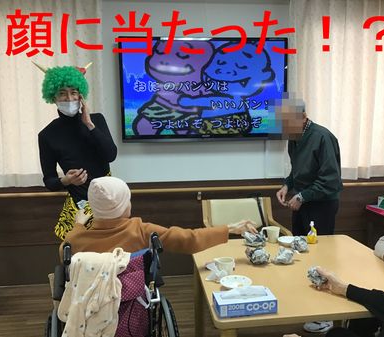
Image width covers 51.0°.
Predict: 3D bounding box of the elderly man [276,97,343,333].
[{"bbox_3d":[0.819,0.317,2.795,0.470,1.600,0.500,-5,8,-28],"label":"elderly man"}]

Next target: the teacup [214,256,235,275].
[{"bbox_3d":[0.167,0.489,2.010,0.098,0.078,0.080,-1,7,0],"label":"teacup"}]

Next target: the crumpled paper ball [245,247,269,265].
[{"bbox_3d":[0.347,0.462,2.133,0.122,0.095,0.110,-1,7,0],"label":"crumpled paper ball"}]

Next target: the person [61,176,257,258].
[{"bbox_3d":[-0.174,0.546,2.375,1.060,1.110,0.800,-3,8,-17],"label":"person"}]

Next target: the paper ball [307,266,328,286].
[{"bbox_3d":[0.572,0.489,1.831,0.100,0.095,0.095,-1,7,0],"label":"paper ball"}]

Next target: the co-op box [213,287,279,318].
[{"bbox_3d":[0.215,0.545,1.641,0.235,0.060,0.116,-2,7,-9],"label":"co-op box"}]

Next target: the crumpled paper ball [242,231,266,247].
[{"bbox_3d":[0.372,0.426,2.426,0.125,0.090,0.110,-1,7,0],"label":"crumpled paper ball"}]

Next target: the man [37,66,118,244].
[{"bbox_3d":[-0.767,0.225,2.771,0.560,1.830,0.420,-2,8,-11],"label":"man"}]

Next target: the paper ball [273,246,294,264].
[{"bbox_3d":[0.483,0.465,2.139,0.108,0.085,0.095,-1,7,0],"label":"paper ball"}]

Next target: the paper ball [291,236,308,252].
[{"bbox_3d":[0.625,0.438,2.321,0.095,0.088,0.090,-1,7,0],"label":"paper ball"}]

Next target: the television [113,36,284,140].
[{"bbox_3d":[0.118,-0.654,3.410,1.410,0.862,0.075,-1,7,-6],"label":"television"}]

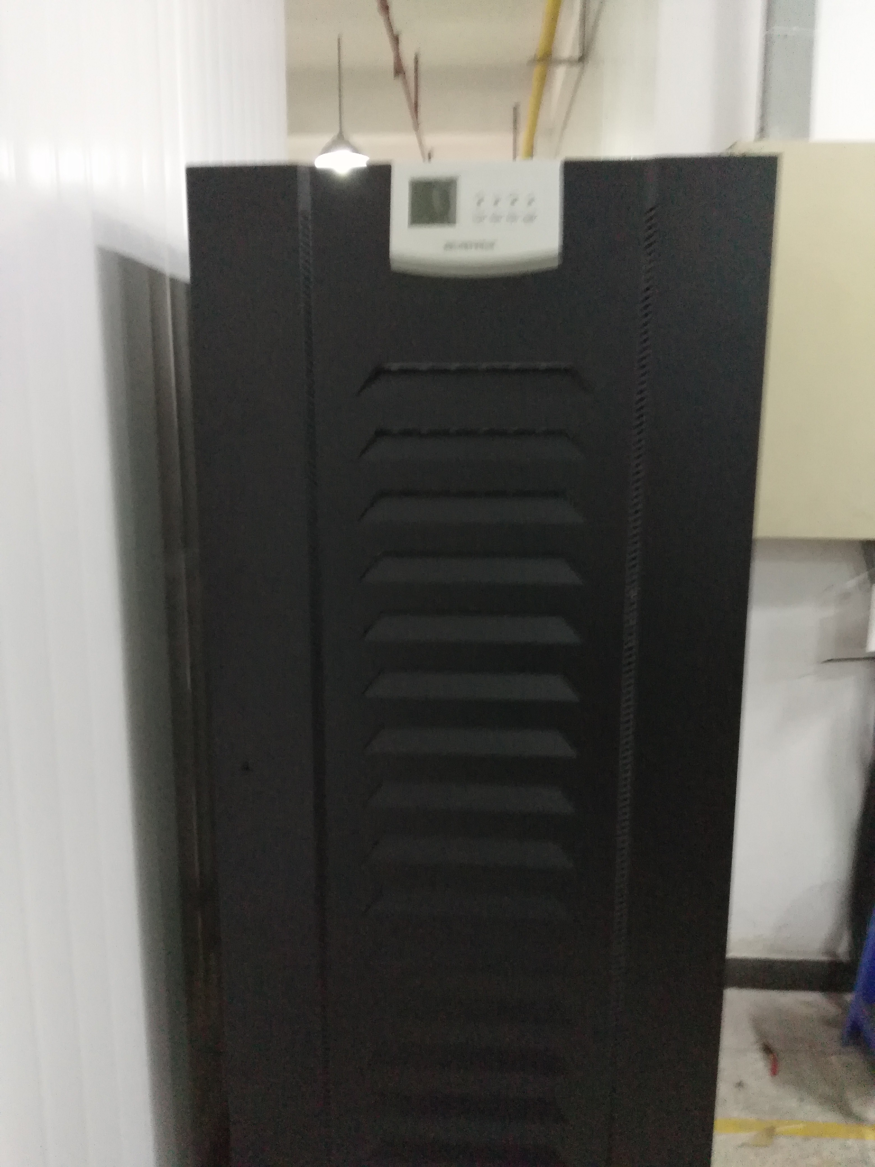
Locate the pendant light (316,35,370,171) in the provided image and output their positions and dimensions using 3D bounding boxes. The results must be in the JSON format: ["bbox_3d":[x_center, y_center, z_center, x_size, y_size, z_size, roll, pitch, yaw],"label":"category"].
[{"bbox_3d":[-0.667,-3.298,6.509,0.369,0.877,0.369,0,10,0],"label":"pendant light"}]

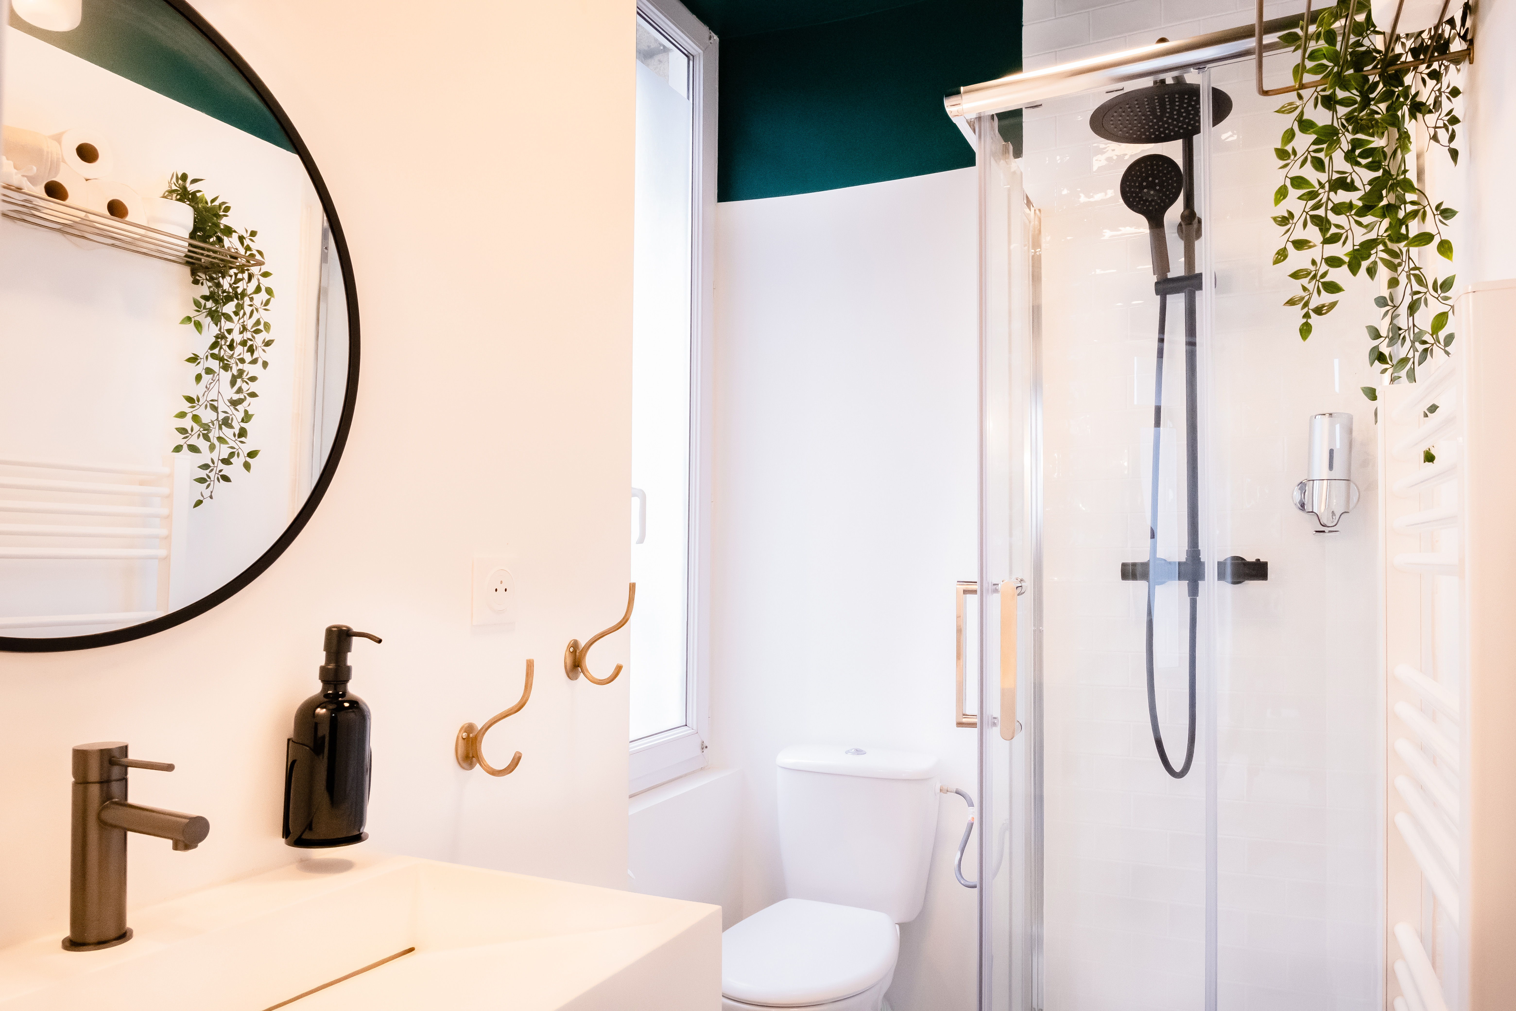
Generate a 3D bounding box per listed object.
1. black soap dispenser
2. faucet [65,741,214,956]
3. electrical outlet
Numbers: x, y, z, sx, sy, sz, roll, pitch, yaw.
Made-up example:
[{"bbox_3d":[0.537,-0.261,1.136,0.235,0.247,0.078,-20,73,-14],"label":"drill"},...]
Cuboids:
[{"bbox_3d":[-0.430,0.233,1.027,0.096,0.219,0.080,-2,-4,26],"label":"black soap dispenser"},{"bbox_3d":[-0.492,0.273,0.800,0.146,0.157,0.049,-2,-4,26],"label":"faucet"},{"bbox_3d":[-0.344,0.110,1.309,0.009,0.085,0.083,-2,-4,26],"label":"electrical outlet"}]

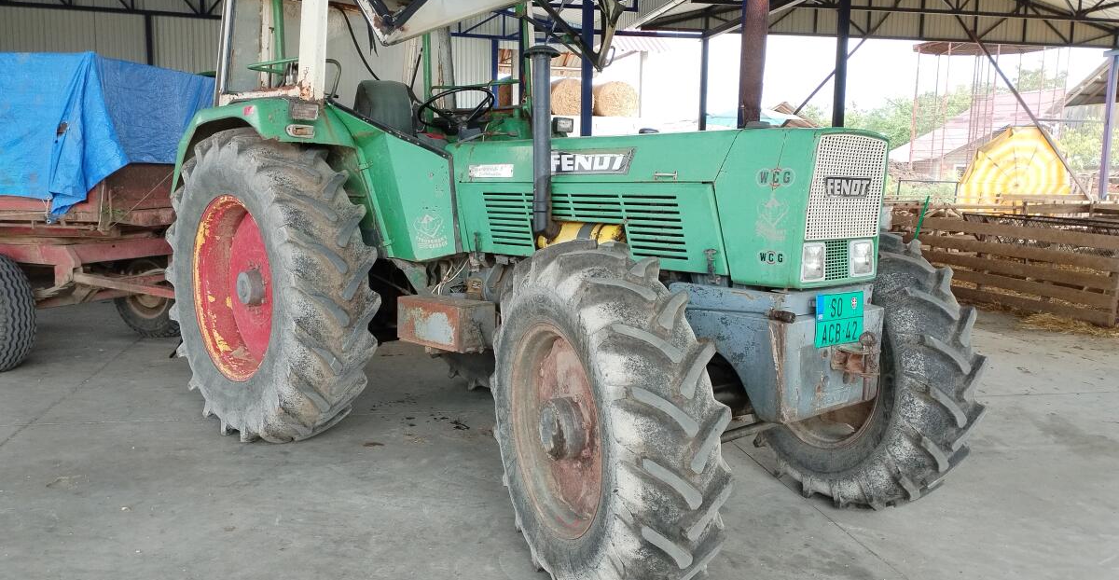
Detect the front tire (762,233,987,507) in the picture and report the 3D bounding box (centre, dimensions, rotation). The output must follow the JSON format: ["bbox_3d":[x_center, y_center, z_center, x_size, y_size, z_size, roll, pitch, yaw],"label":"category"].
[{"bbox_3d":[1.317,0.343,3.824,0.380,1.220,1.250,-2,7,-25],"label":"front tire"}]

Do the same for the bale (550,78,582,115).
[{"bbox_3d":[0.219,-6.064,26.907,1.380,1.280,1.200,-2,7,-22],"label":"bale"}]

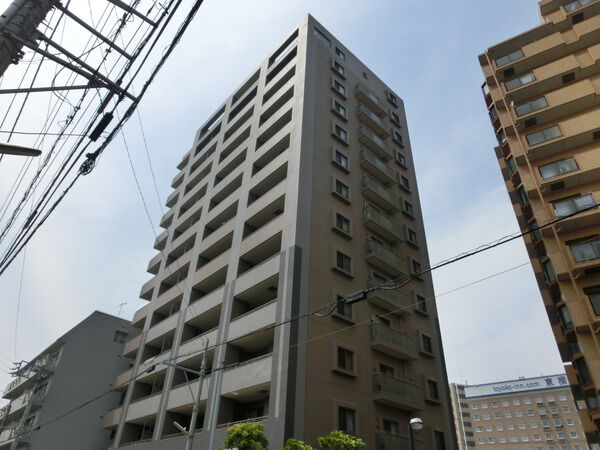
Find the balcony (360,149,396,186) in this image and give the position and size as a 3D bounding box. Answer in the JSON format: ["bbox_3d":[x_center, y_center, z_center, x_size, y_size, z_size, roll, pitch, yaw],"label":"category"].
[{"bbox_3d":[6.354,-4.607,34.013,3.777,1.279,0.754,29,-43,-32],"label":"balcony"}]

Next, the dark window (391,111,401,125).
[{"bbox_3d":[9.692,-10.816,41.951,1.080,1.070,0.161,29,-43,-32],"label":"dark window"}]

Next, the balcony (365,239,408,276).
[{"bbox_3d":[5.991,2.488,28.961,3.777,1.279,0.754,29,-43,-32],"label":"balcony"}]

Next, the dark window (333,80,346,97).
[{"bbox_3d":[3.453,-11.850,36.009,1.297,1.169,0.161,29,-43,-32],"label":"dark window"}]

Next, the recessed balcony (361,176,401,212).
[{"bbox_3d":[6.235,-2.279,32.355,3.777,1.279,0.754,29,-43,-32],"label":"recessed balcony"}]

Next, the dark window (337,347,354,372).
[{"bbox_3d":[2.387,7.047,21.797,1.242,1.192,0.149,30,-44,-31],"label":"dark window"}]

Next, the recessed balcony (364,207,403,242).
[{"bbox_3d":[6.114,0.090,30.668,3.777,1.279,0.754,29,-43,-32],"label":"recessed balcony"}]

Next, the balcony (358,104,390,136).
[{"bbox_3d":[6.501,-9.266,36.902,3.675,1.311,0.656,30,-44,-31],"label":"balcony"}]

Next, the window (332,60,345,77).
[{"bbox_3d":[3.573,-14.193,37.677,1.297,1.169,0.161,29,-43,-32],"label":"window"}]

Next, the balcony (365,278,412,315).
[{"bbox_3d":[5.755,4.611,26.599,3.675,1.311,0.656,30,-44,-31],"label":"balcony"}]

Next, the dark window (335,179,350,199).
[{"bbox_3d":[2.949,-2.525,28.956,1.242,1.192,0.149,30,-44,-31],"label":"dark window"}]

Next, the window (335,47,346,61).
[{"bbox_3d":[3.778,-16.187,39.207,1.304,1.026,0.161,29,-43,-32],"label":"window"}]

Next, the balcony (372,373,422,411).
[{"bbox_3d":[5.446,9.272,23.075,3.675,1.311,0.656,30,-44,-31],"label":"balcony"}]

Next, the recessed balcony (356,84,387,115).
[{"bbox_3d":[6.619,-11.558,38.598,3.675,1.311,0.656,30,-44,-31],"label":"recessed balcony"}]

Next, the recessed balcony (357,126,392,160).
[{"bbox_3d":[6.439,-6.886,35.207,3.675,1.311,0.656,30,-44,-31],"label":"recessed balcony"}]

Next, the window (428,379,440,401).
[{"bbox_3d":[8.598,10.608,26.697,1.080,1.114,0.161,29,-43,-32],"label":"window"}]

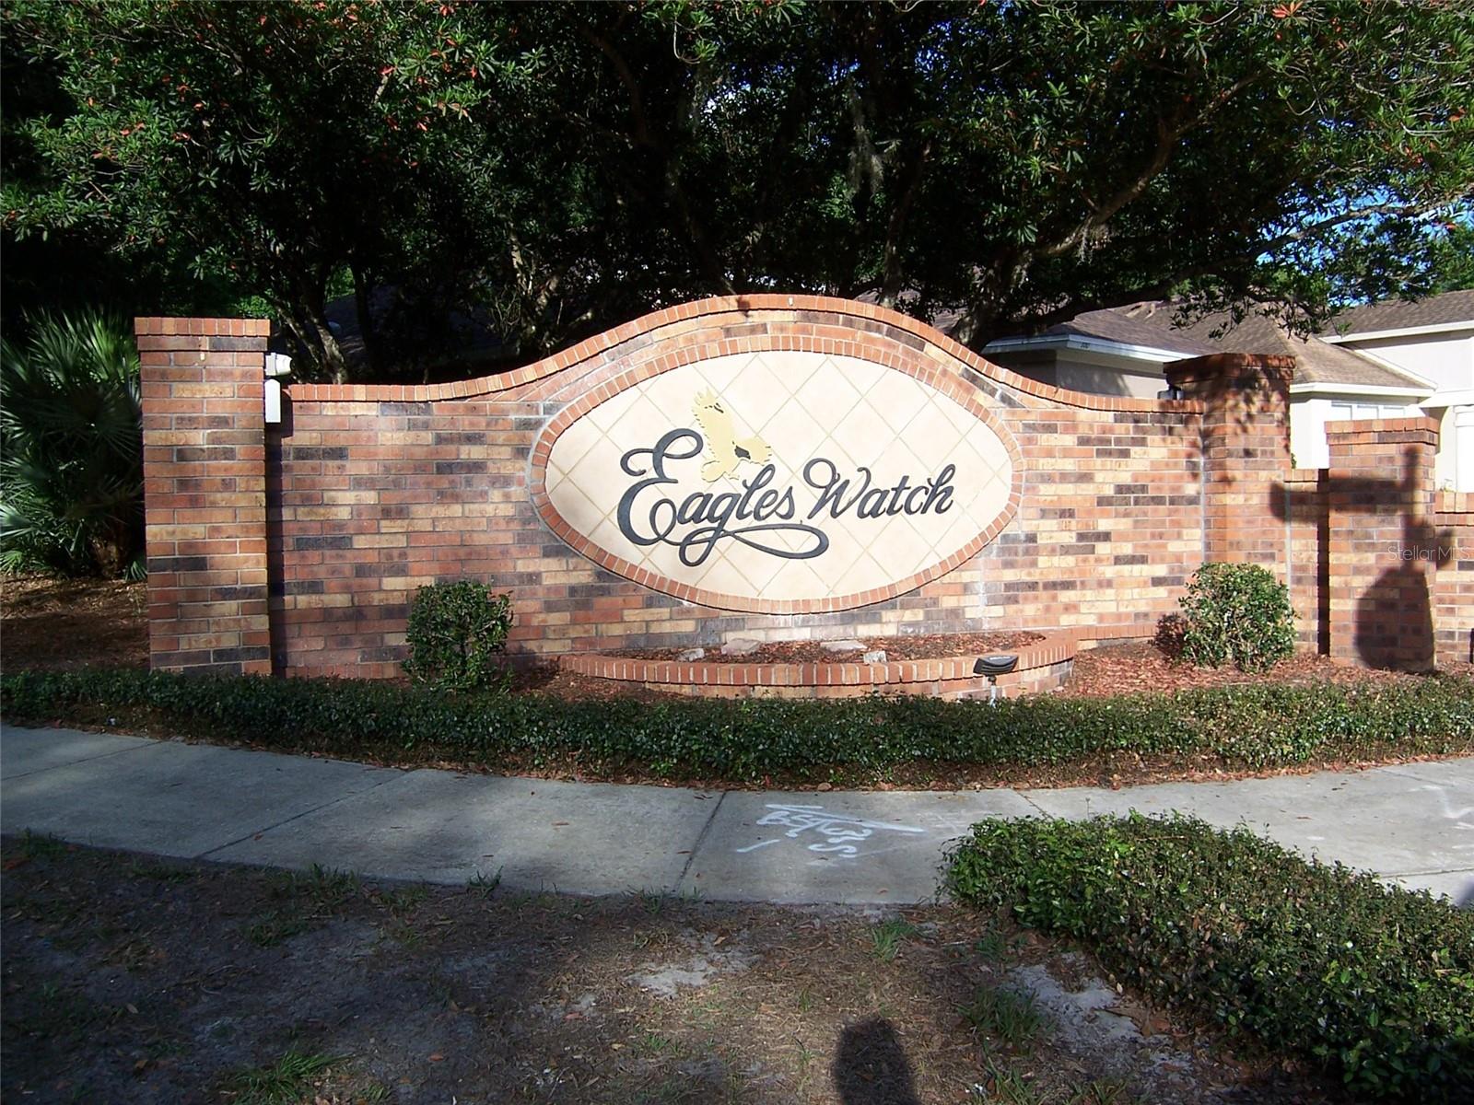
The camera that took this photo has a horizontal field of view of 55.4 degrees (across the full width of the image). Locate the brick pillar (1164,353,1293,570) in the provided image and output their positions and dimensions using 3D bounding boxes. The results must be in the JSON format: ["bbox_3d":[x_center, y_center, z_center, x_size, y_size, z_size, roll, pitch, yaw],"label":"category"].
[{"bbox_3d":[3.570,-0.353,10.190,0.635,2.077,0.635,-2,2,-23],"label":"brick pillar"}]

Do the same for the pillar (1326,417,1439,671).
[{"bbox_3d":[4.465,-0.057,9.714,0.635,1.701,0.635,0,2,33],"label":"pillar"}]

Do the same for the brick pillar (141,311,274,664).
[{"bbox_3d":[-2.800,-0.279,7.512,0.635,1.847,0.635,-1,2,-15],"label":"brick pillar"}]

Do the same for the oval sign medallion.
[{"bbox_3d":[0.349,-0.443,8.533,3.227,1.613,0.100,-2,2,-22],"label":"oval sign medallion"}]

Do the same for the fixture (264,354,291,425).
[{"bbox_3d":[-2.430,-0.870,7.459,0.124,0.378,0.130,-1,2,-15],"label":"fixture"}]

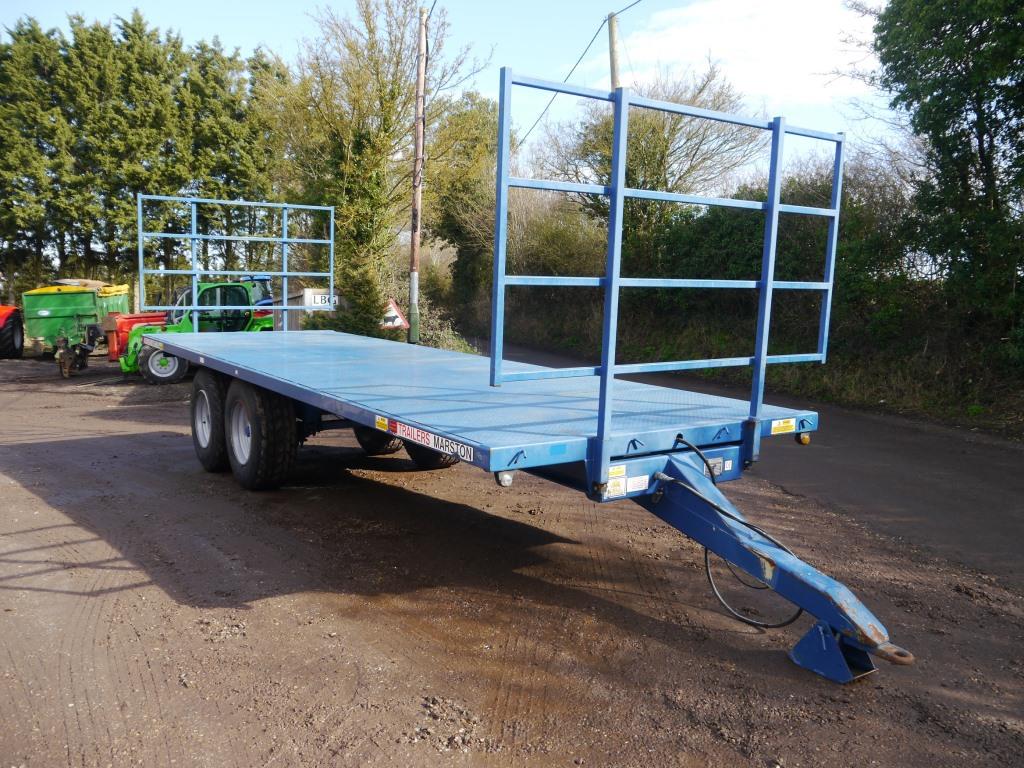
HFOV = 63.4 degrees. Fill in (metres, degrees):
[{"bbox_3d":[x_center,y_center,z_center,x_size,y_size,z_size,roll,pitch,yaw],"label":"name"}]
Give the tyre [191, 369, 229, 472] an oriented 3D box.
[{"bbox_3d":[-3.006,0.376,8.565,0.365,1.065,1.065,-4,6,-34],"label":"tyre"}]

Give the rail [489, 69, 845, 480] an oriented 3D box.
[{"bbox_3d":[0.938,-0.459,4.338,2.420,1.910,0.060,-4,9,-34],"label":"rail"}]

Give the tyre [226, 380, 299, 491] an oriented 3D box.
[{"bbox_3d":[-2.274,0.428,7.503,0.365,1.065,1.065,-4,6,-34],"label":"tyre"}]

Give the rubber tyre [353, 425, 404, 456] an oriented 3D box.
[{"bbox_3d":[-1.481,0.293,9.614,0.365,1.065,1.065,-4,6,-34],"label":"rubber tyre"}]

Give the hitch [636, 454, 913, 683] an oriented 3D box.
[{"bbox_3d":[1.245,0.860,4.109,0.270,0.842,1.587,-4,6,-34],"label":"hitch"}]

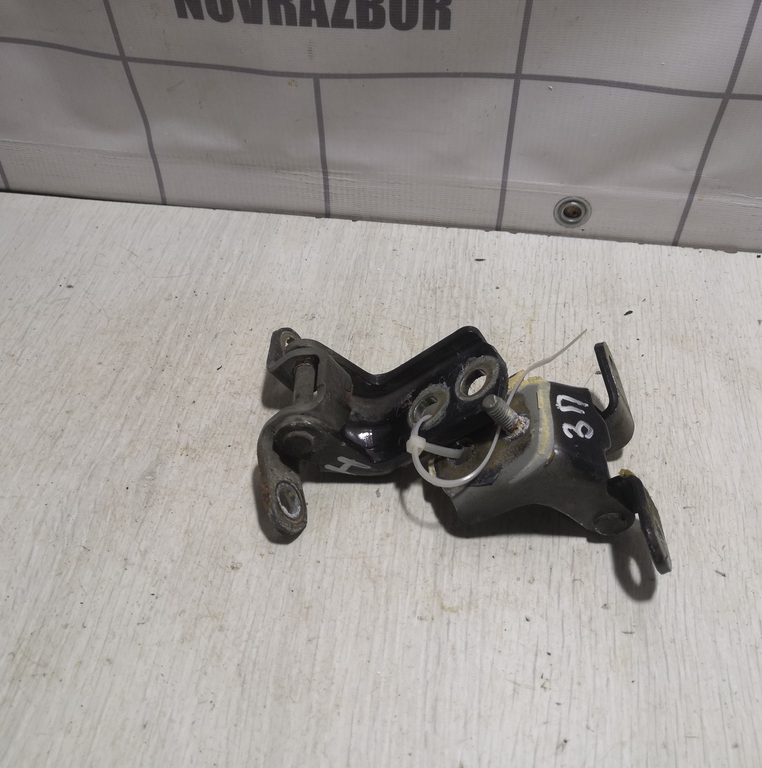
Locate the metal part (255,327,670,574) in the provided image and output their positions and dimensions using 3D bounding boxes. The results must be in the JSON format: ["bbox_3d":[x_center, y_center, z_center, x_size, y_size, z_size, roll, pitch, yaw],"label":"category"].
[{"bbox_3d":[0.028,0.018,0.359,0.181,0.060,0.130,4,46,4],"label":"metal part"}]

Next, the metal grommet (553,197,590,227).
[{"bbox_3d":[0.118,-0.106,0.495,0.023,0.023,0.006,6,46,5],"label":"metal grommet"}]

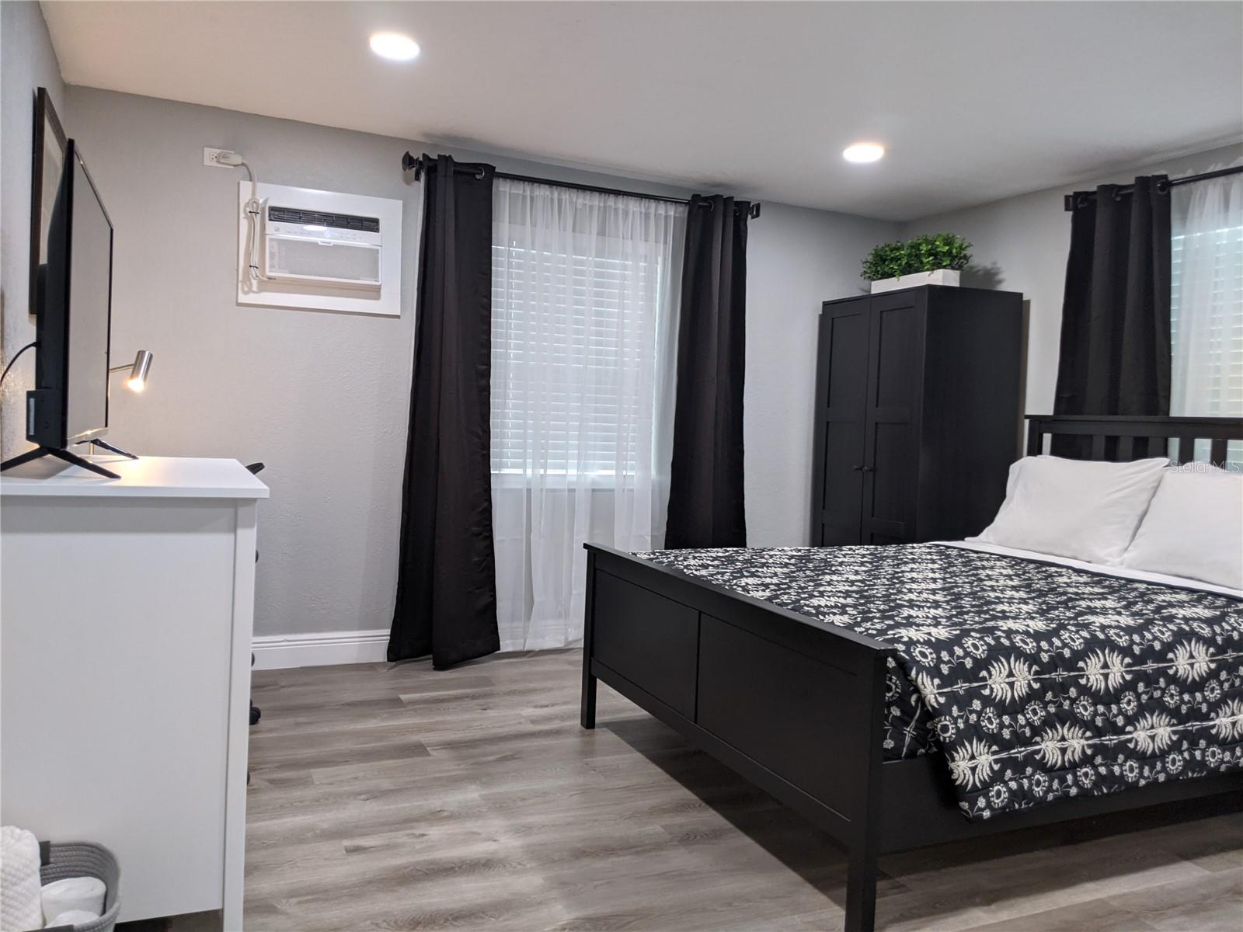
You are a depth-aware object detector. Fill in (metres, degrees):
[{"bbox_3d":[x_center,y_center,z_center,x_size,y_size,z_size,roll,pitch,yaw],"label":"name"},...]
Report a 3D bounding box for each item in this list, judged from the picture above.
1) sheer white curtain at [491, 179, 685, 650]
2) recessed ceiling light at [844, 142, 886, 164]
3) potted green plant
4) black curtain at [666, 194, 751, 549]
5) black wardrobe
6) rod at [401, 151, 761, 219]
[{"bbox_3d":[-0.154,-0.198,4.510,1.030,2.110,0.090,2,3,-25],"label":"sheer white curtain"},{"bbox_3d":[1.004,-1.281,4.011,0.175,0.030,0.175,2,3,-25],"label":"recessed ceiling light"},{"bbox_3d":[1.403,-0.955,4.676,0.200,0.266,0.660,2,3,-25],"label":"potted green plant"},{"bbox_3d":[0.431,-0.200,4.734,0.450,2.150,0.140,2,3,-25],"label":"black curtain"},{"bbox_3d":[1.418,0.064,4.829,0.560,1.775,0.790,2,3,-25],"label":"black wardrobe"},{"bbox_3d":[-0.127,-1.266,4.446,1.760,0.095,0.135,2,3,-25],"label":"rod"}]

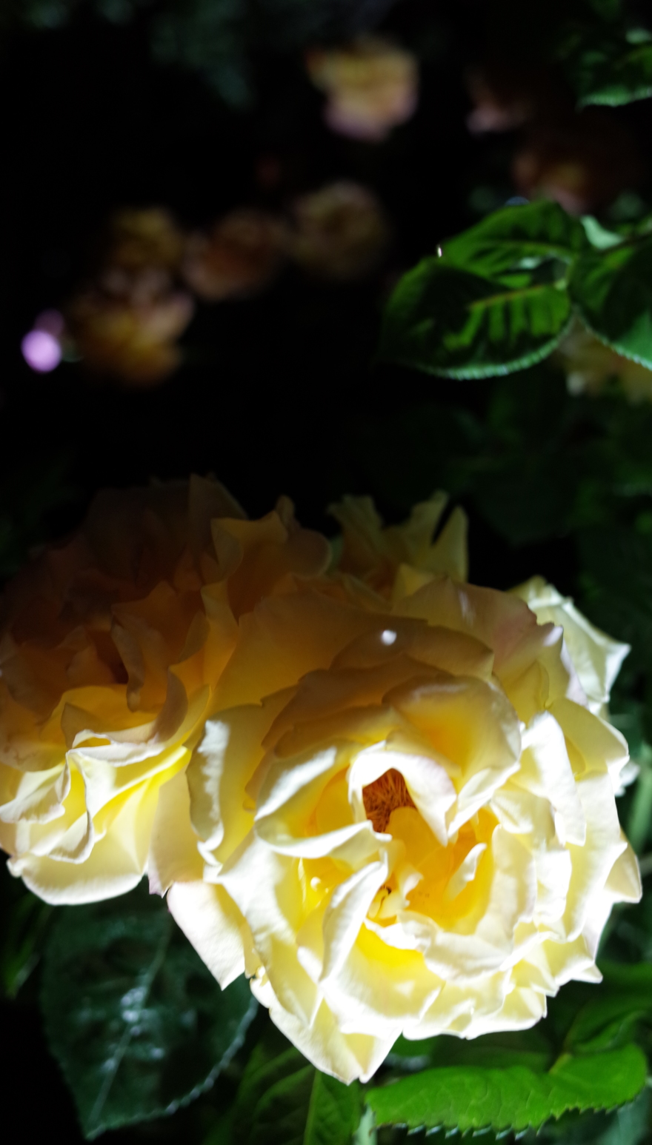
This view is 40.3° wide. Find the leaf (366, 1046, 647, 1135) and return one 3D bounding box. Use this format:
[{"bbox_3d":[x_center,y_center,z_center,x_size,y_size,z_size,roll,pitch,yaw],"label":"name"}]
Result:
[{"bbox_3d":[0.051,0.146,0.250,0.075,0.014,0.032,3,12,-2],"label":"leaf"}]

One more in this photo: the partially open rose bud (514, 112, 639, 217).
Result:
[{"bbox_3d":[0.209,-0.341,0.740,0.096,0.078,0.090,0,26,0],"label":"partially open rose bud"}]

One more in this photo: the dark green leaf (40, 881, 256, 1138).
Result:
[{"bbox_3d":[-0.059,0.138,0.290,0.066,0.085,0.014,18,-9,0],"label":"dark green leaf"}]

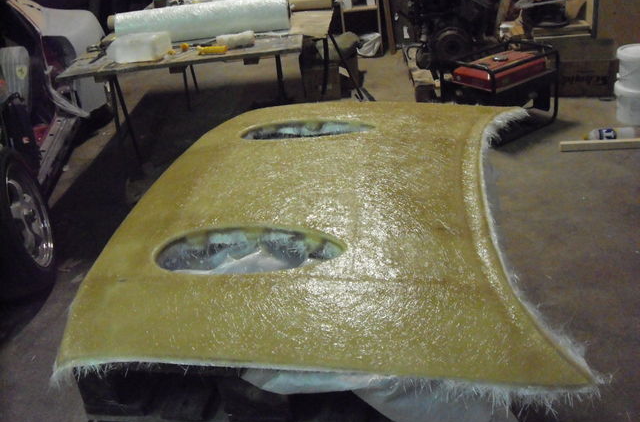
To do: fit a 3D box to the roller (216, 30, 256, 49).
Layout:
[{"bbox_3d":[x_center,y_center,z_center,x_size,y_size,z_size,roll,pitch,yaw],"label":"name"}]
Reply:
[{"bbox_3d":[-0.462,-0.938,3.763,0.215,0.071,0.071,-11,27,-11],"label":"roller"}]

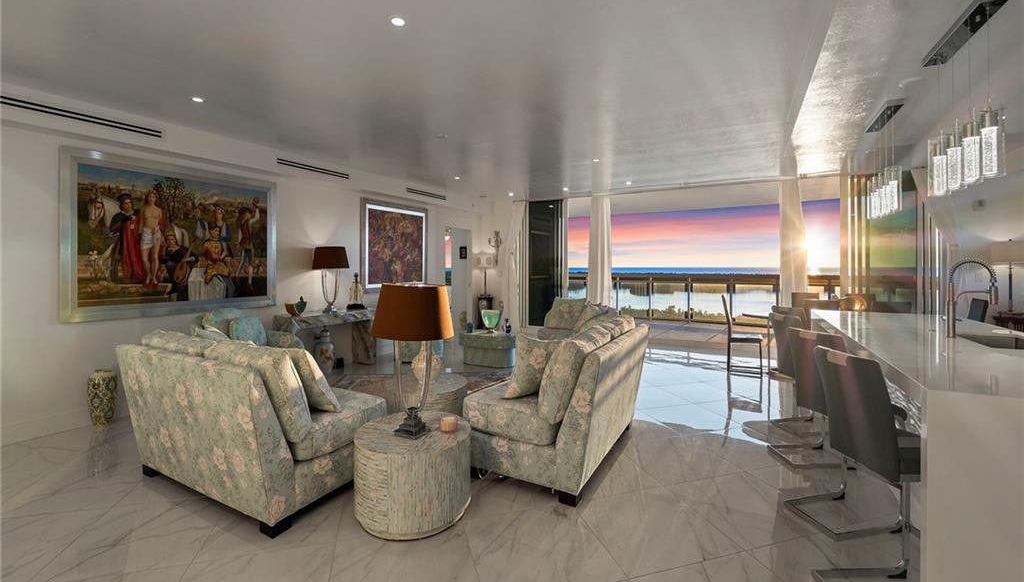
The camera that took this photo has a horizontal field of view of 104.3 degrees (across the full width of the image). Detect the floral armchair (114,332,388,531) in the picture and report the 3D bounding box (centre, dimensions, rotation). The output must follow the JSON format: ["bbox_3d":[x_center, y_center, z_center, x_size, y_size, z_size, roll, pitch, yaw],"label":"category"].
[{"bbox_3d":[-1.614,0.735,2.552,1.380,0.890,0.860,2,4,29],"label":"floral armchair"}]

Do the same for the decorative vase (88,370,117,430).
[{"bbox_3d":[-3.538,0.925,3.434,0.180,0.480,0.180,1,2,30],"label":"decorative vase"}]

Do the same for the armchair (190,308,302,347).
[{"bbox_3d":[-2.630,0.673,4.020,0.870,0.920,0.860,1,2,30],"label":"armchair"}]

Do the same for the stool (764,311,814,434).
[{"bbox_3d":[2.128,0.673,2.827,0.500,0.990,0.380,0,4,-4],"label":"stool"}]

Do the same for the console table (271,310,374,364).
[{"bbox_3d":[-2.253,0.644,5.158,0.500,0.750,1.320,2,4,29],"label":"console table"}]

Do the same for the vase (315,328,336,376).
[{"bbox_3d":[-2.277,0.735,4.914,0.270,0.600,0.270,2,4,29],"label":"vase"}]

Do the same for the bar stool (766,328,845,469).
[{"bbox_3d":[1.840,0.729,2.240,0.480,1.000,0.380,0,2,-12],"label":"bar stool"}]

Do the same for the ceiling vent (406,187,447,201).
[{"bbox_3d":[-1.409,-1.616,6.647,0.040,0.080,0.960,2,4,29],"label":"ceiling vent"}]

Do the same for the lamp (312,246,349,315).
[{"bbox_3d":[-2.302,-0.151,5.050,0.450,0.860,0.450,2,4,29],"label":"lamp"}]

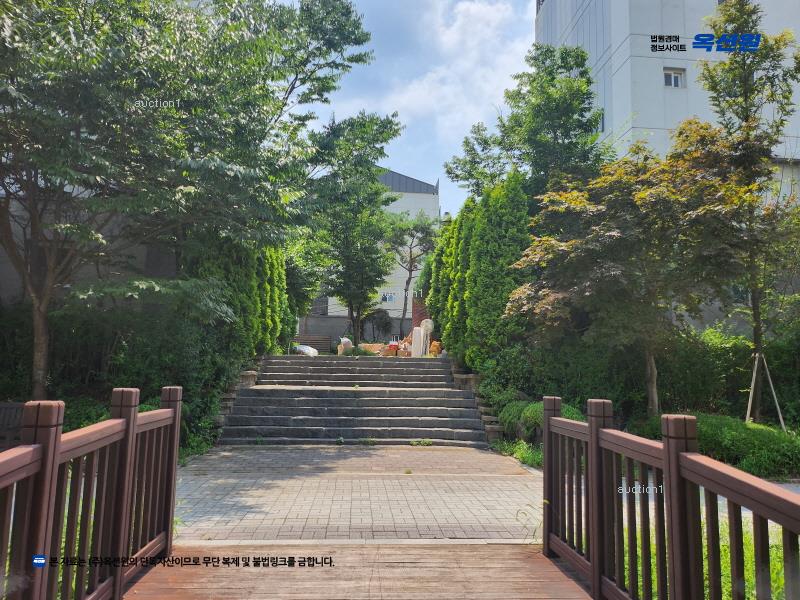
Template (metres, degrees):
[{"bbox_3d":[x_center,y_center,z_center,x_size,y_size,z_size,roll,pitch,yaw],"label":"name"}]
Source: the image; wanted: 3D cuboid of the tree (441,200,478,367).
[{"bbox_3d":[1.941,-0.601,16.043,1.400,4.900,1.400,2,-6,-4],"label":"tree"}]

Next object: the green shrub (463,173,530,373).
[{"bbox_3d":[2.457,-0.751,13.956,1.600,5.160,1.600,2,-6,-4],"label":"green shrub"}]

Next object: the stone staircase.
[{"bbox_3d":[-0.930,1.940,11.650,4.800,1.480,3.750,1,-4,-2],"label":"stone staircase"}]

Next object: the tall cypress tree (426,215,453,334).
[{"bbox_3d":[1.577,-0.551,18.127,1.350,4.580,1.350,2,-6,-4],"label":"tall cypress tree"}]

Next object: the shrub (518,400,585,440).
[{"bbox_3d":[2.792,2.223,10.234,1.200,0.690,1.050,2,-6,-4],"label":"shrub"}]

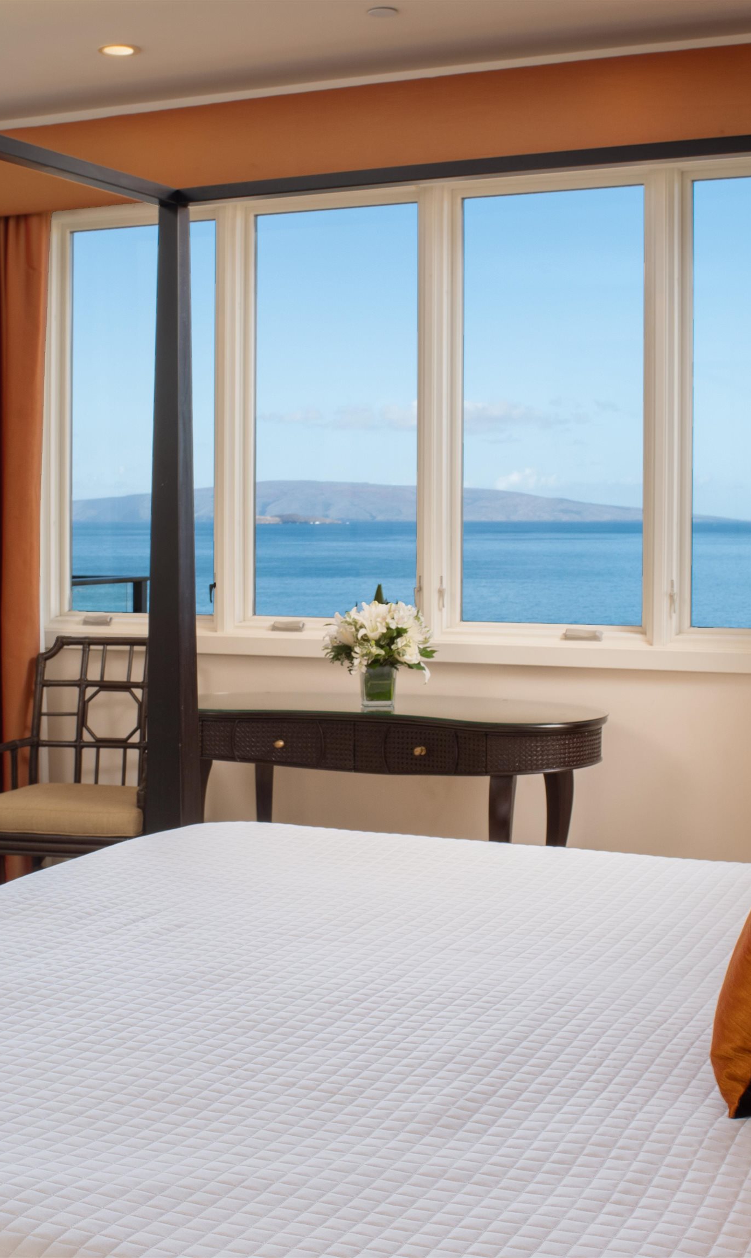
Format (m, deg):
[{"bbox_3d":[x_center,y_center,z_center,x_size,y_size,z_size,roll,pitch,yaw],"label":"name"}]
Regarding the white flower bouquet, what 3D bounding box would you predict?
[{"bbox_3d":[0.012,0.049,5.211,0.309,0.364,0.284,0,2,0],"label":"white flower bouquet"}]

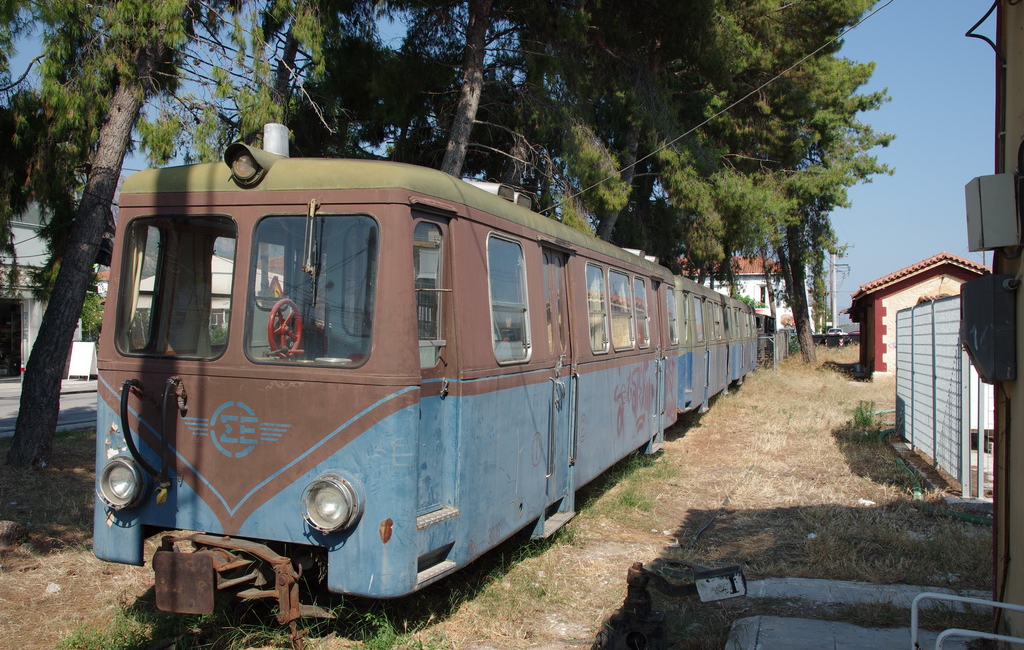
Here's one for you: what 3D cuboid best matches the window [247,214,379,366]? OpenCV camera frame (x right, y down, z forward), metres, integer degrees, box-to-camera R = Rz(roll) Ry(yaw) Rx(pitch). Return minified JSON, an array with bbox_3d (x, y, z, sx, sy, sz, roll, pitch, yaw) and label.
[{"bbox_3d":[-1.105,-0.196,5.162,0.788,0.833,0.050,2,-3,19],"label":"window"}]

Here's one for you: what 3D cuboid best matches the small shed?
[{"bbox_3d":[14.987,-0.293,33.413,5.092,4.072,7.000,0,0,18],"label":"small shed"}]

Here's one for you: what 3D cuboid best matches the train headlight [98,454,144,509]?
[{"bbox_3d":[-2.278,0.923,5.456,0.290,0.290,0.130,2,1,19],"label":"train headlight"}]

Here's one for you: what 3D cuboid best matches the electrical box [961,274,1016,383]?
[{"bbox_3d":[2.564,0.019,5.050,0.250,0.570,0.340,0,0,17],"label":"electrical box"}]

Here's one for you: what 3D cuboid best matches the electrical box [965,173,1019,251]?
[{"bbox_3d":[2.583,-0.601,5.050,0.190,0.375,0.310,-4,-1,17],"label":"electrical box"}]

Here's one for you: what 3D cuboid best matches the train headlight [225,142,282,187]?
[{"bbox_3d":[-1.489,-0.912,5.372,0.230,0.240,0.280,2,1,19],"label":"train headlight"}]

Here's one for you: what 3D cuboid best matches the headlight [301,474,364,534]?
[{"bbox_3d":[-0.966,0.955,5.010,0.290,0.290,0.130,2,1,19],"label":"headlight"}]

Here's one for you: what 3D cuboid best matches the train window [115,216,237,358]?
[{"bbox_3d":[-1.949,-0.221,5.449,0.776,0.827,0.050,2,-3,19],"label":"train window"}]

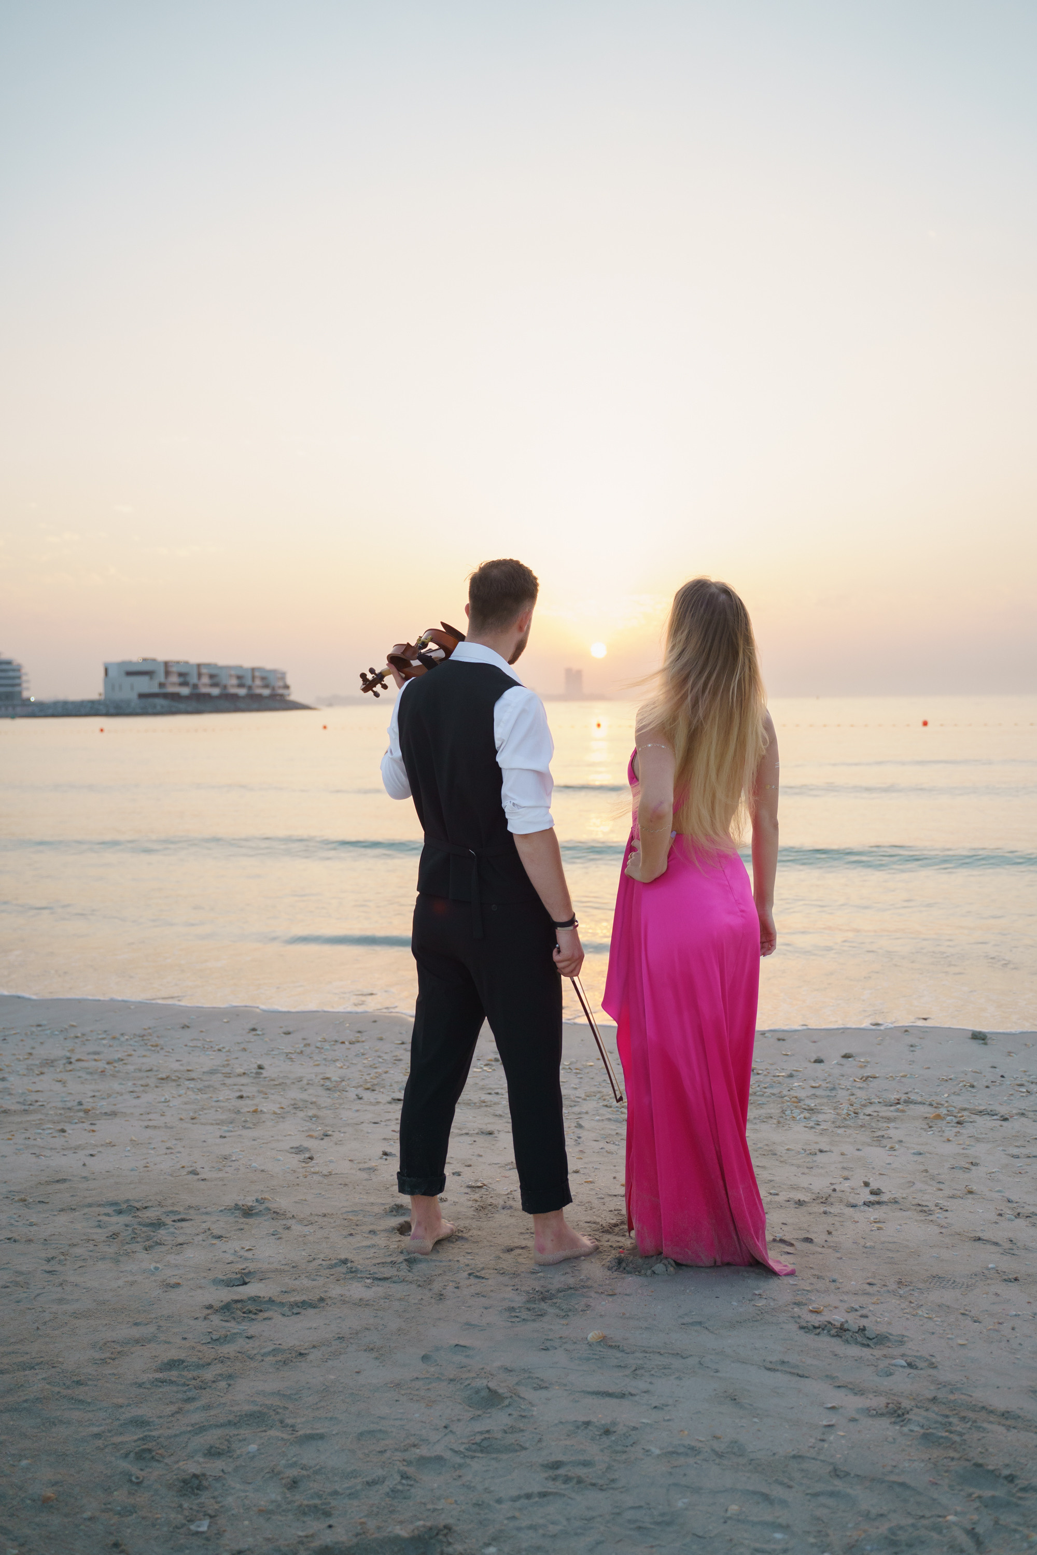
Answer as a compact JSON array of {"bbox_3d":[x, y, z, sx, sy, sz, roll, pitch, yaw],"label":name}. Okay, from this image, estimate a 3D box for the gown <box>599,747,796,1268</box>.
[{"bbox_3d":[0.450,0.554,3.081,0.440,1.280,0.500,-3,4,-27],"label":"gown"}]

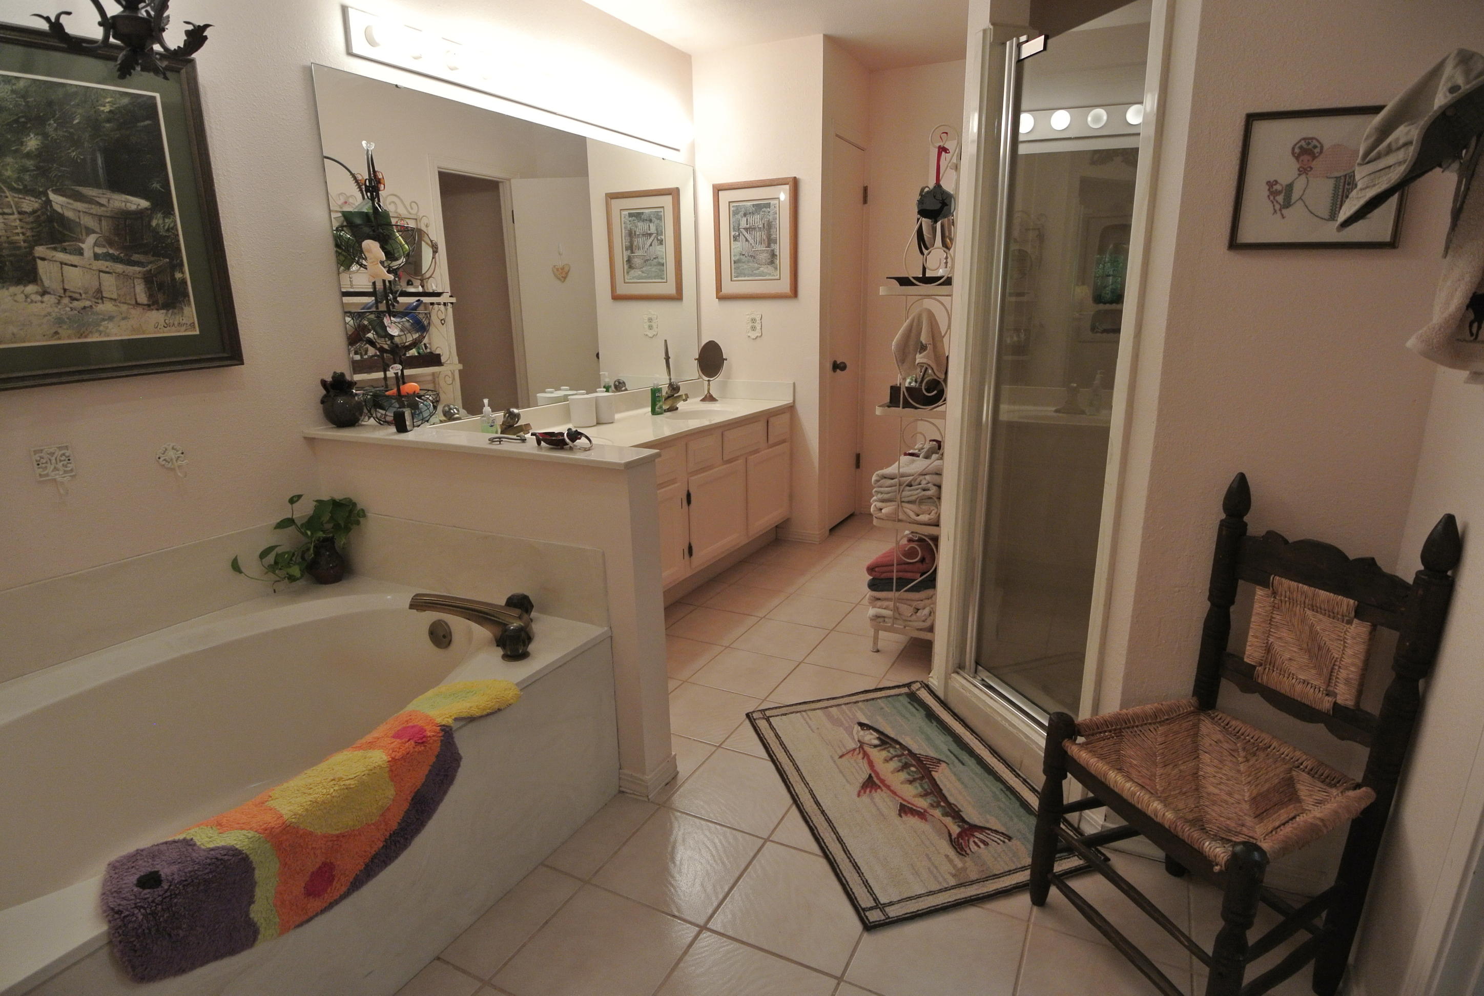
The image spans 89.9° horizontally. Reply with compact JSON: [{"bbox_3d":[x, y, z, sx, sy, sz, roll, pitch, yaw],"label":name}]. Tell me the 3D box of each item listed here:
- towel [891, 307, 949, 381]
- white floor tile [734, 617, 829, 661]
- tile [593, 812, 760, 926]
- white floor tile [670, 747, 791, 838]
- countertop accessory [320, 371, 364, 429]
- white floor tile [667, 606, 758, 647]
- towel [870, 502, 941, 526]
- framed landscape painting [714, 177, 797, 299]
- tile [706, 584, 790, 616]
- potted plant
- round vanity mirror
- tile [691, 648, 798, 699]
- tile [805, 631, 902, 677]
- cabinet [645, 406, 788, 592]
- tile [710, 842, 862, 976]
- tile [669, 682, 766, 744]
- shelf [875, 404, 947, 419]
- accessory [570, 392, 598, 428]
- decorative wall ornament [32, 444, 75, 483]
[{"bbox_3d":[0.570,-0.491,2.387,0.179,0.229,0.110,6,16,27],"label":"towel"},{"bbox_3d":[0.154,0.556,2.906,0.297,0.012,0.297,6,16,27],"label":"white floor tile"},{"bbox_3d":[-0.139,0.826,1.680,0.286,0.010,0.286,6,16,27],"label":"tile"},{"bbox_3d":[-0.003,0.761,1.931,0.286,0.010,0.286,6,16,27],"label":"white floor tile"},{"bbox_3d":[-1.222,-0.296,2.276,0.130,0.170,0.130,6,15,27],"label":"countertop accessory"},{"bbox_3d":[-0.122,0.527,3.042,0.305,0.012,0.297,6,16,27],"label":"white floor tile"},{"bbox_3d":[0.649,0.017,2.741,0.239,0.072,0.359,6,15,27],"label":"towel"},{"bbox_3d":[0.067,-1.323,3.831,0.470,0.577,0.028,6,16,27],"label":"framed landscape painting"},{"bbox_3d":[0.015,0.462,3.290,0.305,0.012,0.297,6,16,27],"label":"tile"},{"bbox_3d":[-1.238,0.140,2.081,0.182,0.264,0.299,6,16,27],"label":"potted plant"},{"bbox_3d":[-0.180,-0.688,4.008,0.182,0.319,0.100,-4,14,-12],"label":"round vanity mirror"},{"bbox_3d":[0.011,0.616,2.632,0.296,0.010,0.296,6,15,27],"label":"tile"},{"bbox_3d":[0.414,0.576,2.752,0.296,0.010,0.296,6,15,27],"label":"tile"},{"bbox_3d":[-0.458,0.069,3.264,0.532,0.688,2.087,6,15,27],"label":"cabinet"},{"bbox_3d":[0.120,0.855,1.547,0.286,0.010,0.286,6,16,27],"label":"tile"},{"bbox_3d":[-0.129,0.690,2.391,0.297,0.012,0.297,6,16,27],"label":"tile"},{"bbox_3d":[0.732,-0.362,2.759,0.246,0.026,0.738,6,16,27],"label":"shelf"},{"bbox_3d":[-0.679,-0.374,3.170,0.116,0.132,0.116,-1,14,0],"label":"accessory"},{"bbox_3d":[-1.578,-0.080,1.709,0.014,0.073,0.072,6,16,27],"label":"decorative wall ornament"}]

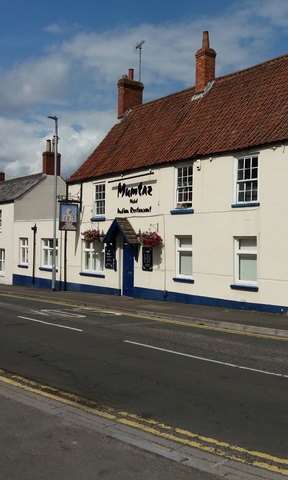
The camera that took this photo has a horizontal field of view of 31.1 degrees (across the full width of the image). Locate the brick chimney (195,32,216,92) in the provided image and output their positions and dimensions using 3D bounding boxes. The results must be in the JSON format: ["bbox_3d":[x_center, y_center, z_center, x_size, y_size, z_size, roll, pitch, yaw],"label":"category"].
[{"bbox_3d":[2.525,-7.202,21.152,0.680,2.670,0.620,1,0,-35],"label":"brick chimney"}]

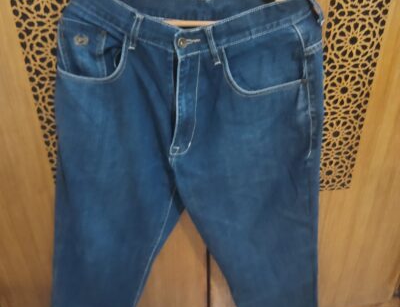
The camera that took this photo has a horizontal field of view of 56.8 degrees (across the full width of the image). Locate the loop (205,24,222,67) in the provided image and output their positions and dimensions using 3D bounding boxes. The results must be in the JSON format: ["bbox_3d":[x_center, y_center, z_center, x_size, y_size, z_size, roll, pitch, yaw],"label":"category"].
[{"bbox_3d":[0.021,-0.164,0.566,0.011,0.059,0.005,-21,33,-5],"label":"loop"}]

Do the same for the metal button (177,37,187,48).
[{"bbox_3d":[-0.028,-0.170,0.565,0.015,0.015,0.005,-6,30,-8],"label":"metal button"}]

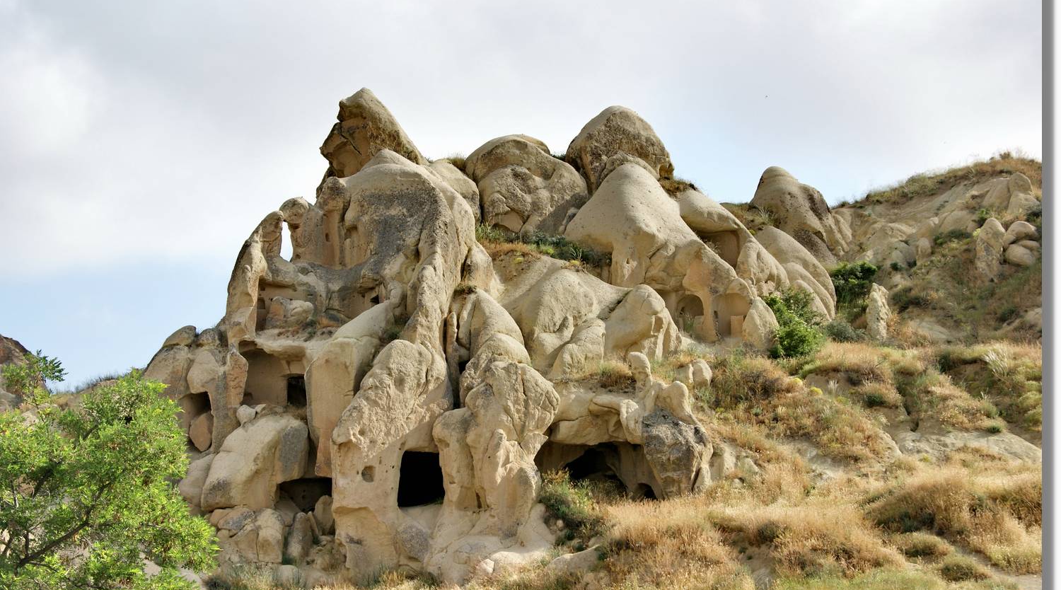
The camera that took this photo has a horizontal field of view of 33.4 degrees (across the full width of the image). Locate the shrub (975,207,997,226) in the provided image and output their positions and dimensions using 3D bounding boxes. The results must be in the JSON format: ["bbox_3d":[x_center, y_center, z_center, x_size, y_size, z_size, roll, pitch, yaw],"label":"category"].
[{"bbox_3d":[22.668,-3.900,88.000,1.155,0.949,0.924,0,-6,0],"label":"shrub"}]

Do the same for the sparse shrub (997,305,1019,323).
[{"bbox_3d":[21.061,0.823,78.000,0.987,0.768,0.790,0,-6,0],"label":"sparse shrub"}]

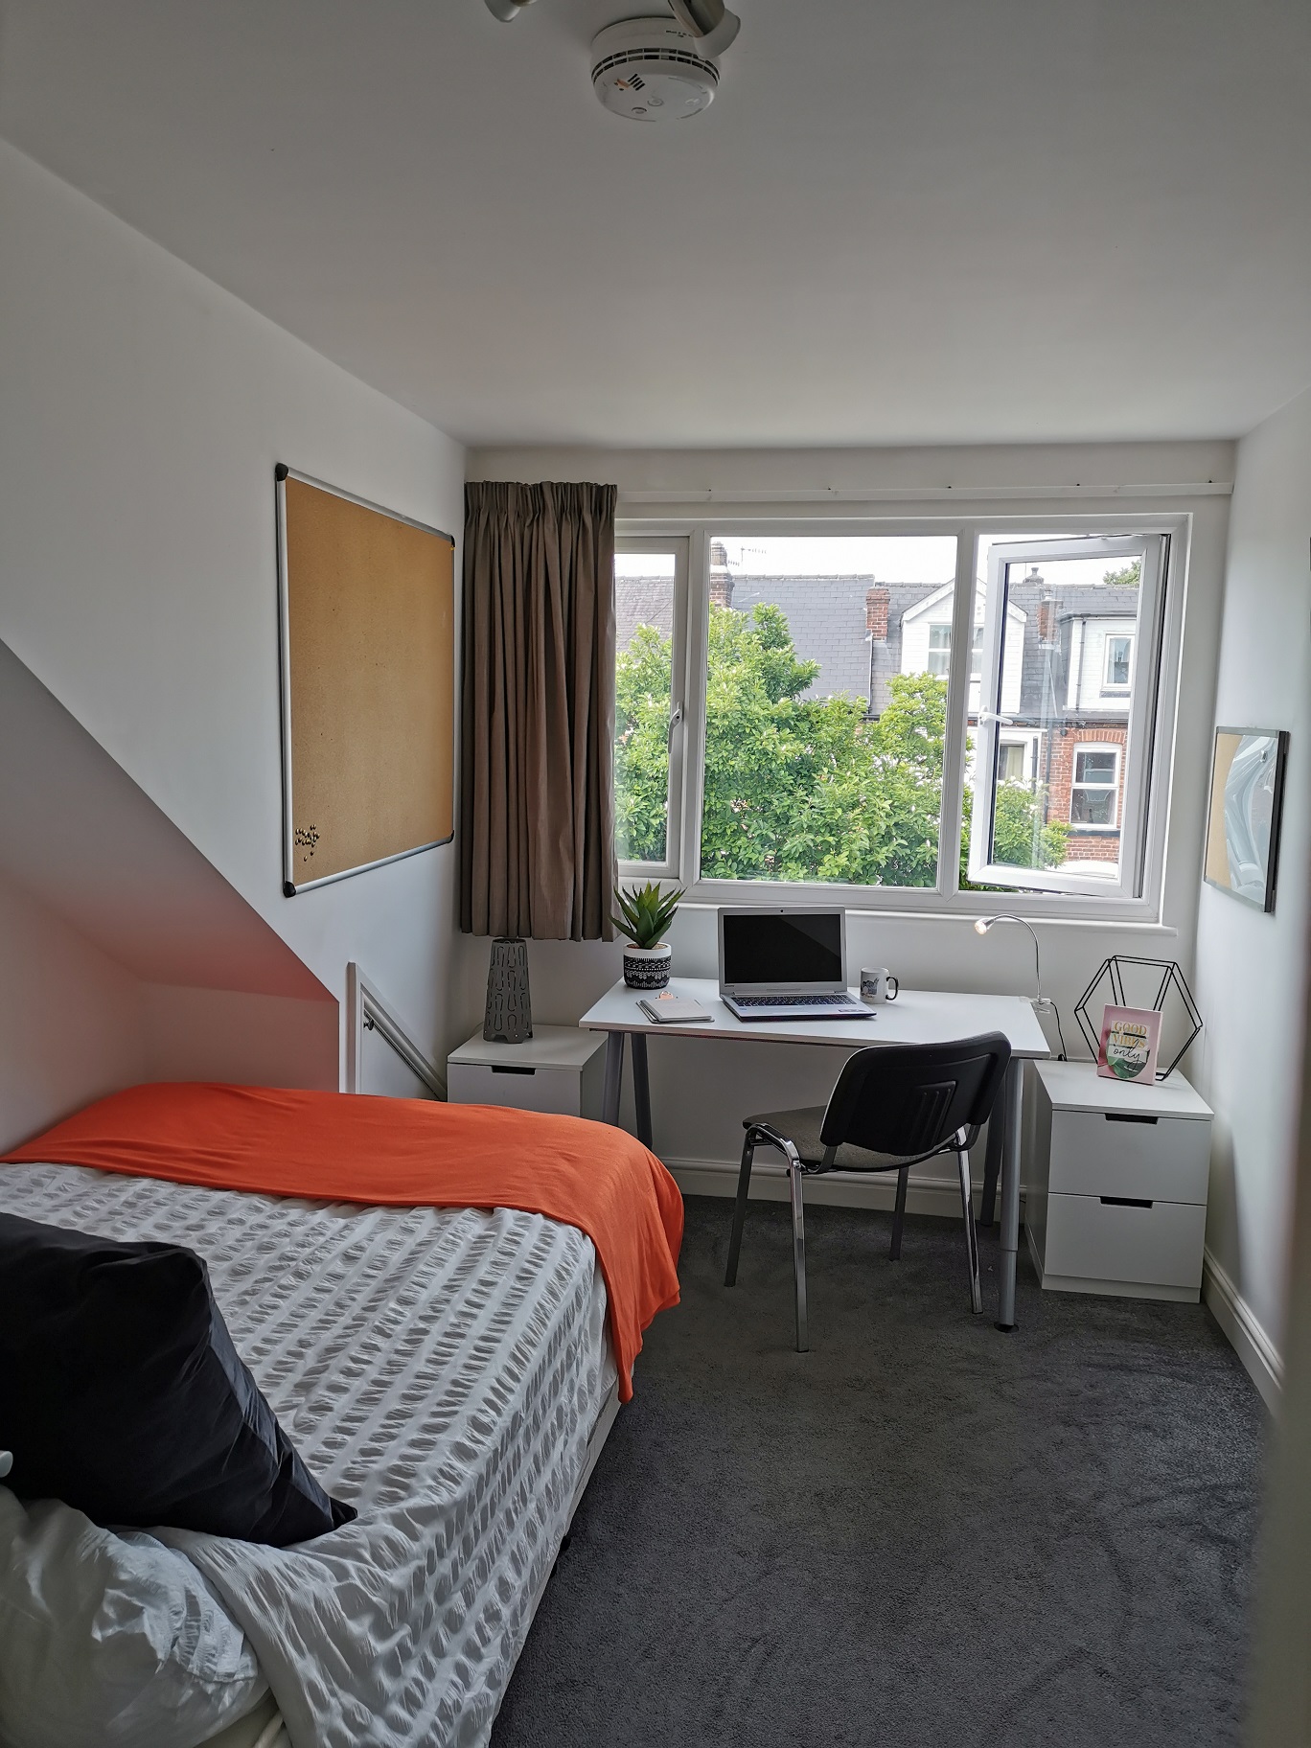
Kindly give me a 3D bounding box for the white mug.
[{"bbox_3d":[0.644,0.316,3.913,0.110,0.096,0.080,2,7,10],"label":"white mug"}]

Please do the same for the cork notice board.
[{"bbox_3d":[-0.705,-0.471,3.467,0.025,0.900,1.200,2,7,9],"label":"cork notice board"}]

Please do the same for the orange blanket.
[{"bbox_3d":[-0.696,0.858,3.193,1.440,0.515,0.840,2,7,10],"label":"orange blanket"}]

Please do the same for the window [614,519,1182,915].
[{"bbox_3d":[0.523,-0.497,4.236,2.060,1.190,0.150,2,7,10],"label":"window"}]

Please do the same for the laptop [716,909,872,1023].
[{"bbox_3d":[0.390,0.245,3.780,0.378,0.262,0.312,0,8,-11],"label":"laptop"}]

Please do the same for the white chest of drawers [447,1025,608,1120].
[{"bbox_3d":[-0.391,0.787,4.249,0.405,0.536,0.460,2,7,9],"label":"white chest of drawers"}]

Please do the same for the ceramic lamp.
[{"bbox_3d":[-0.454,0.353,4.254,0.155,0.332,0.155,2,7,10],"label":"ceramic lamp"}]

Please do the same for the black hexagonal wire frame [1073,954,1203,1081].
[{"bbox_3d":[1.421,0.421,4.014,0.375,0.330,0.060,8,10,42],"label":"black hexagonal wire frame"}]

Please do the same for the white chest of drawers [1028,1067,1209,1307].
[{"bbox_3d":[1.316,0.863,3.935,0.405,0.536,0.470,2,7,9],"label":"white chest of drawers"}]

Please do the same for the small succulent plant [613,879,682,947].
[{"bbox_3d":[-0.023,0.115,4.058,0.215,0.205,0.200,1,7,0],"label":"small succulent plant"}]

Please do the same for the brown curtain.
[{"bbox_3d":[-0.363,-0.492,4.234,0.490,1.420,0.110,2,7,10],"label":"brown curtain"}]

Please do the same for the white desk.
[{"bbox_3d":[0.445,0.744,3.872,1.200,0.752,0.700,2,7,10],"label":"white desk"}]

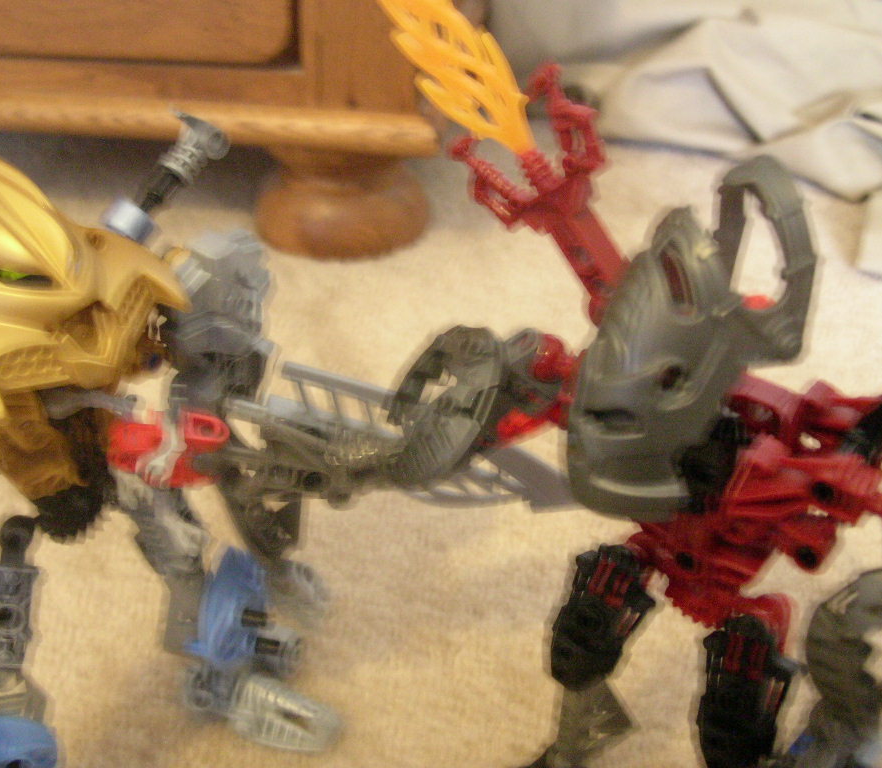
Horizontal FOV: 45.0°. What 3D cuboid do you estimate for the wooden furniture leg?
[{"bbox_3d":[-0.064,-0.129,0.700,0.112,0.075,0.112,0,25,0],"label":"wooden furniture leg"}]

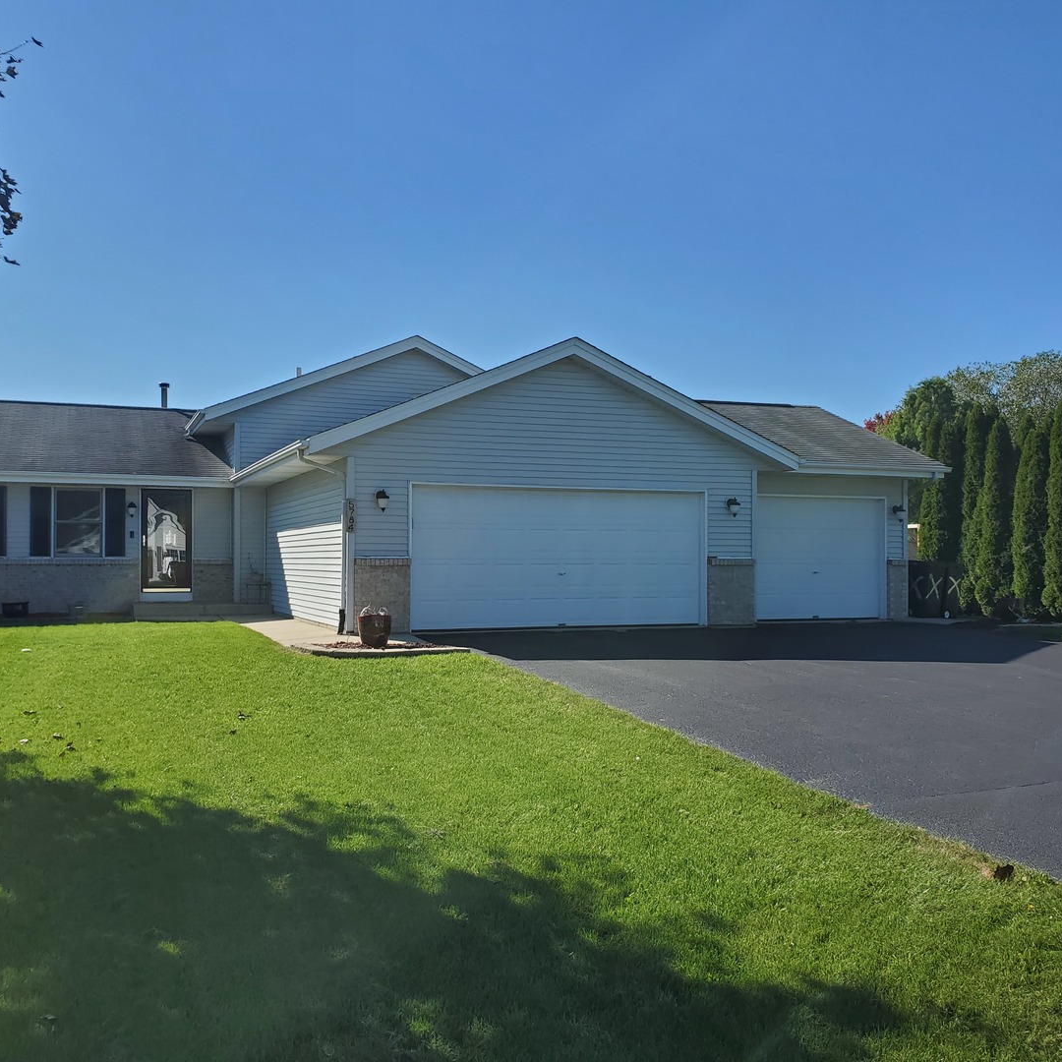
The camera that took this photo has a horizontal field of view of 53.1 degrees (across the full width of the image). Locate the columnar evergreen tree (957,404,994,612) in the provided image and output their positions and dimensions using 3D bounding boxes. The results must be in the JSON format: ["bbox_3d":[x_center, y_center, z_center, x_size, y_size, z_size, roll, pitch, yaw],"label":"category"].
[{"bbox_3d":[9.151,-0.479,21.877,0.819,4.267,0.819,0,-2,-23],"label":"columnar evergreen tree"}]

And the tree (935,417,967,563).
[{"bbox_3d":[8.880,-0.379,22.513,0.749,4.101,0.749,0,-2,-23],"label":"tree"}]

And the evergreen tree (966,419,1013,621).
[{"bbox_3d":[9.343,-0.324,21.424,0.869,3.933,0.869,0,-2,-23],"label":"evergreen tree"}]

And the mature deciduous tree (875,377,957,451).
[{"bbox_3d":[12.041,-1.434,32.916,3.200,6.711,3.200,0,-2,-23],"label":"mature deciduous tree"}]

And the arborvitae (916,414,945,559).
[{"bbox_3d":[8.657,-0.425,23.040,0.742,4.220,0.742,0,-2,-23],"label":"arborvitae"}]

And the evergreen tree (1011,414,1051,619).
[{"bbox_3d":[9.681,-0.324,20.627,0.815,3.891,0.815,0,-2,-23],"label":"evergreen tree"}]

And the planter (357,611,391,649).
[{"bbox_3d":[-2.021,1.265,13.734,0.430,0.440,0.430,0,-2,-23],"label":"planter"}]

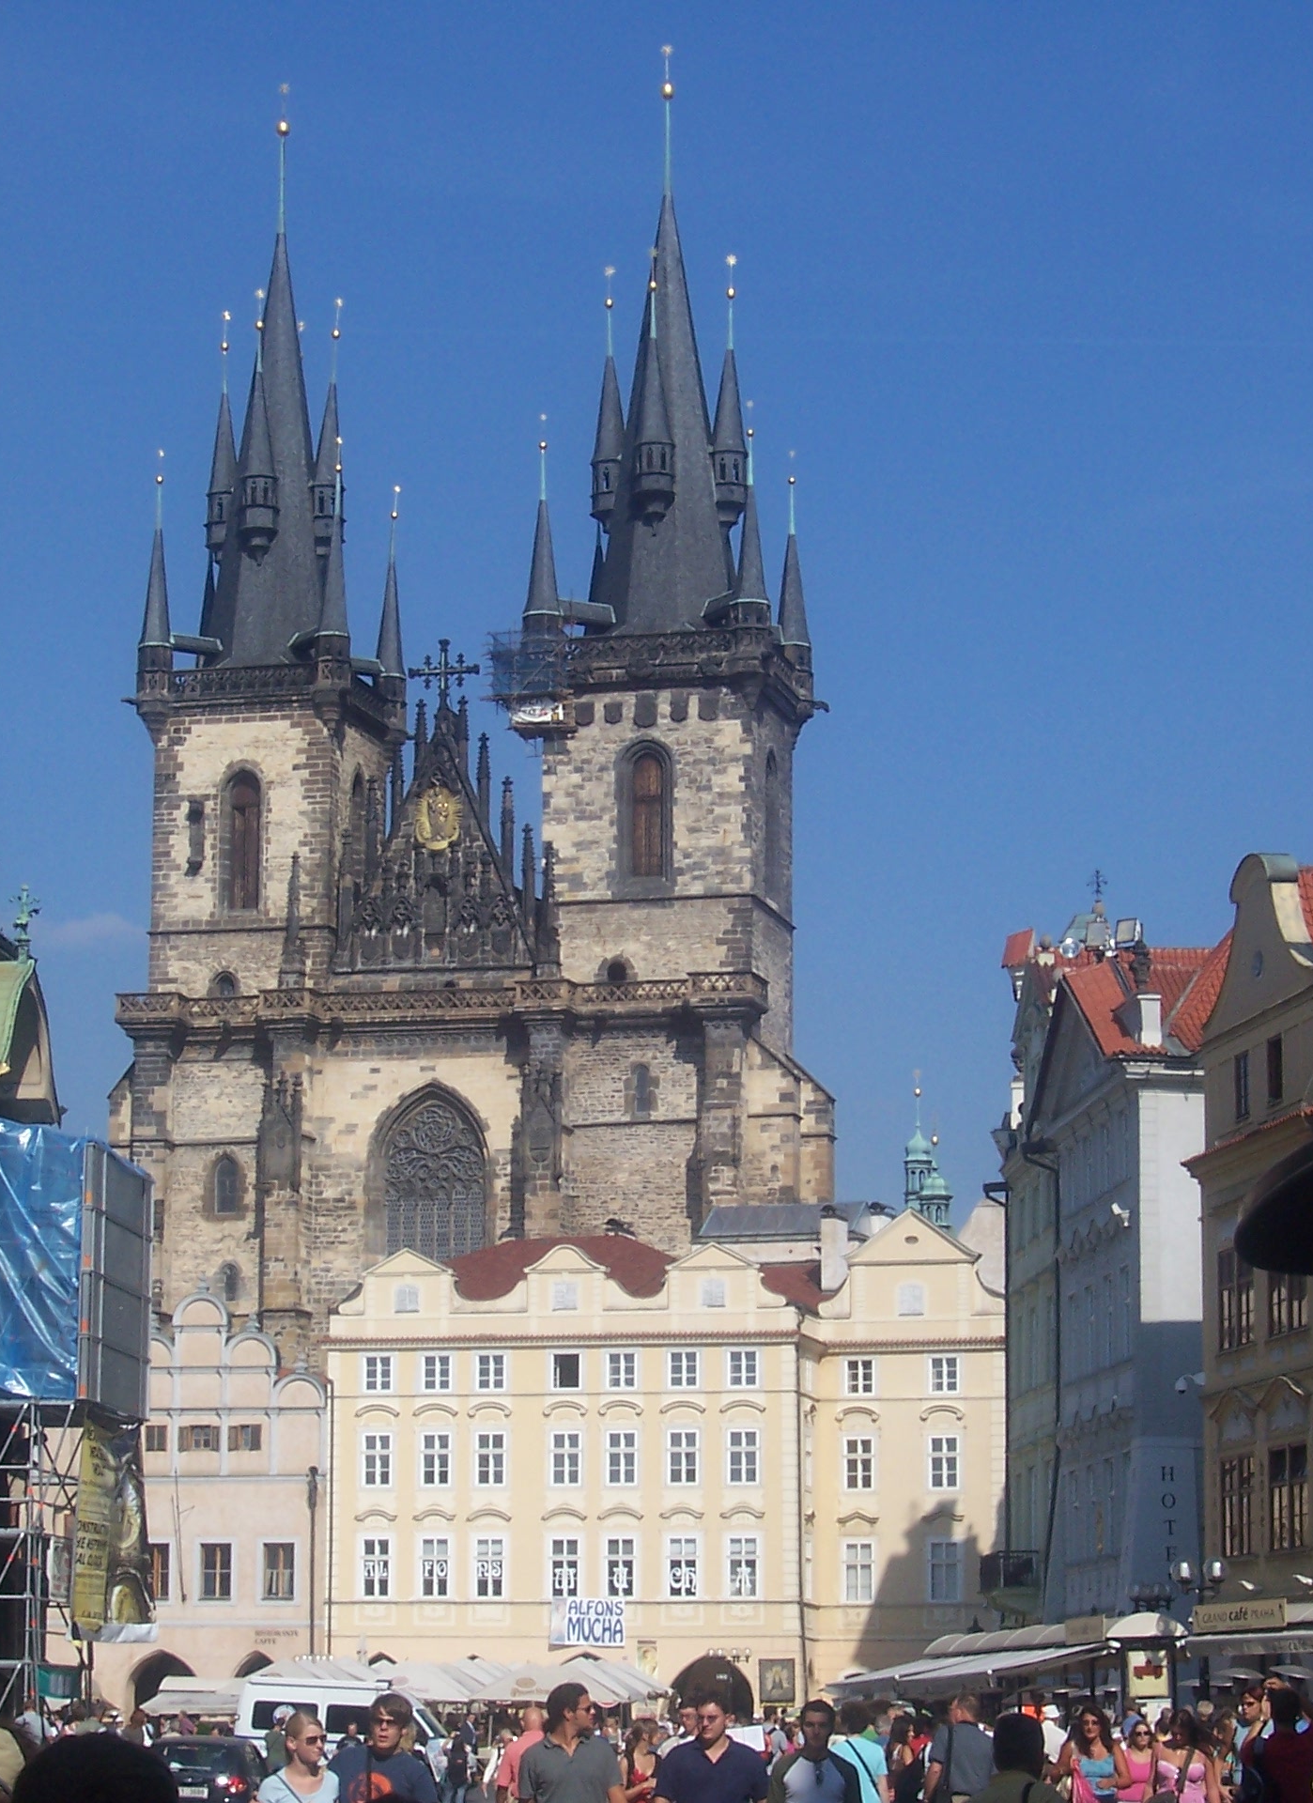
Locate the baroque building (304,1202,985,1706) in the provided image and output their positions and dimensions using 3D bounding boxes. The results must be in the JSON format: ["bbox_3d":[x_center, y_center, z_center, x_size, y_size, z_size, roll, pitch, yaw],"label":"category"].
[{"bbox_3d":[1.800,23.720,185.680,27.660,20.700,15.000,-2,-10,13],"label":"baroque building"}]

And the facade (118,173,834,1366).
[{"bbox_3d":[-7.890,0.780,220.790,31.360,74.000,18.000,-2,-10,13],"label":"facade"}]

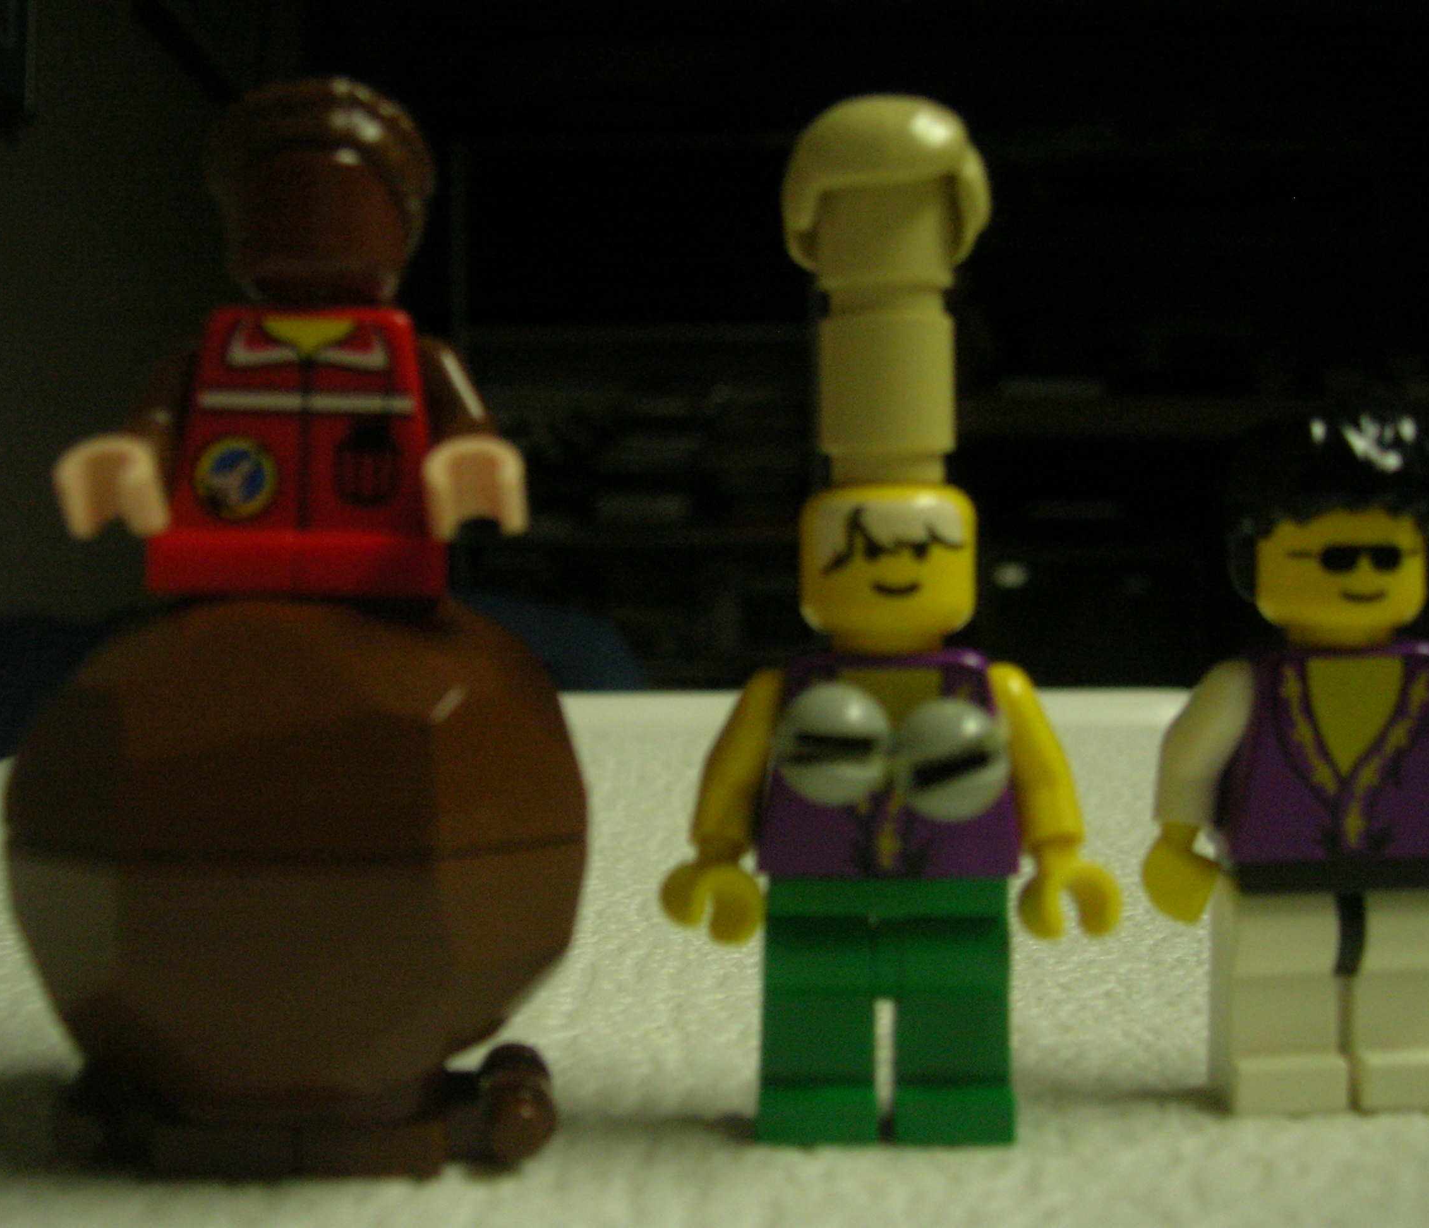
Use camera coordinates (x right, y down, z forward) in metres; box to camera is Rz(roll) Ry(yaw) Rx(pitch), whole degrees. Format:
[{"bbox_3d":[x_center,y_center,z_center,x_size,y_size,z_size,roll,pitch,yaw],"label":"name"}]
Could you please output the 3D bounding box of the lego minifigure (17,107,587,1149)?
[{"bbox_3d":[-0.022,0.000,0.099,0.032,0.060,0.033,0,5,-2],"label":"lego minifigure"}]

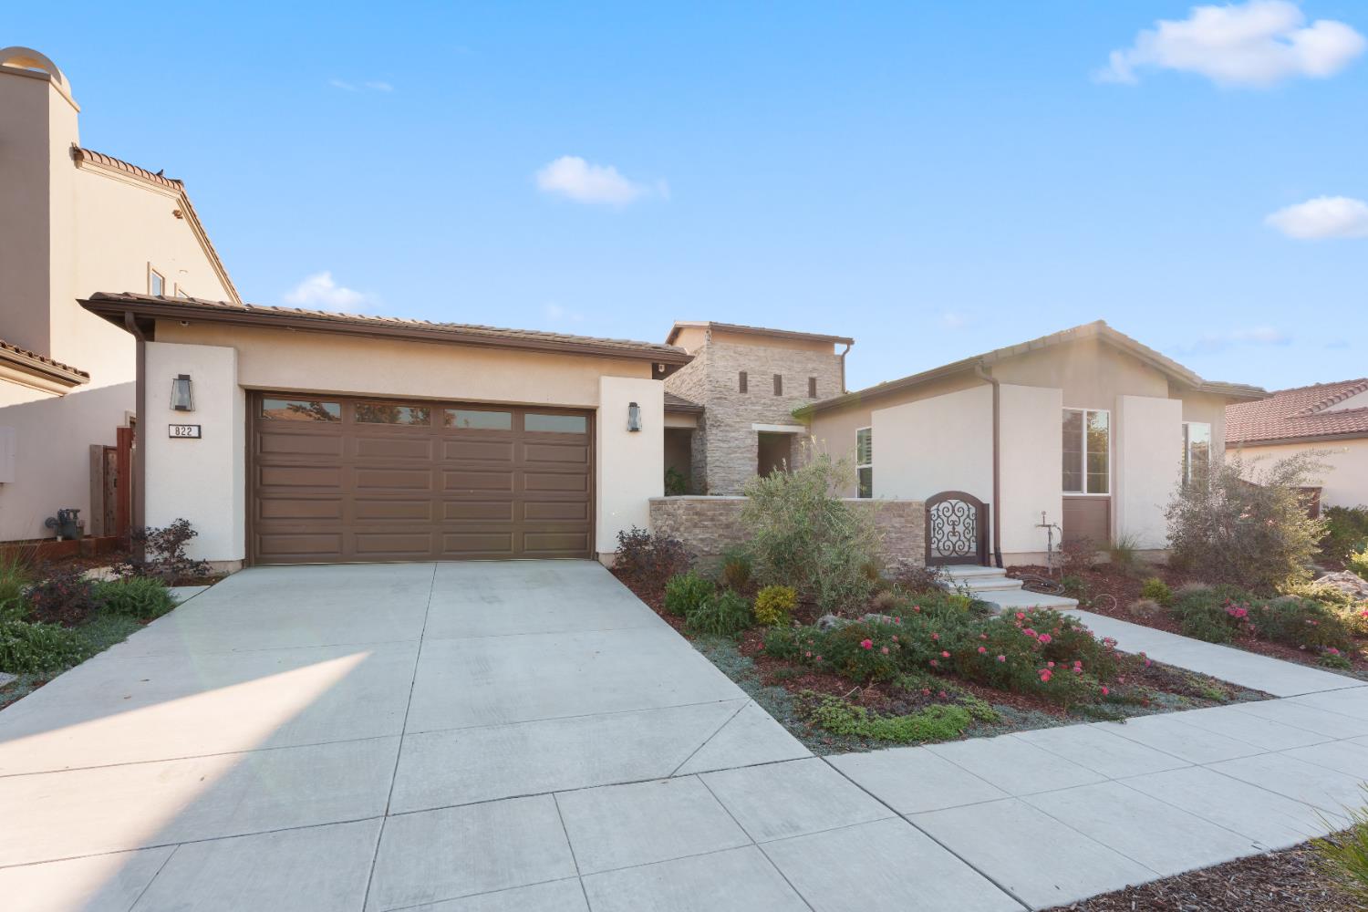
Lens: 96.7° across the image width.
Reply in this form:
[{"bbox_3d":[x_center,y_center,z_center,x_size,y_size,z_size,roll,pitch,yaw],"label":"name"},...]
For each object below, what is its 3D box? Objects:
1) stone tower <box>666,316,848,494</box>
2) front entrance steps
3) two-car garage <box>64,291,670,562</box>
[{"bbox_3d":[1.880,-0.620,16.700,4.000,5.600,3.900,1,-2,-20],"label":"stone tower"},{"bbox_3d":[4.450,1.850,8.850,1.450,0.420,1.800,1,-2,-20],"label":"front entrance steps"},{"bbox_3d":[-4.550,-0.160,11.450,7.700,3.500,6.400,1,-2,-20],"label":"two-car garage"}]

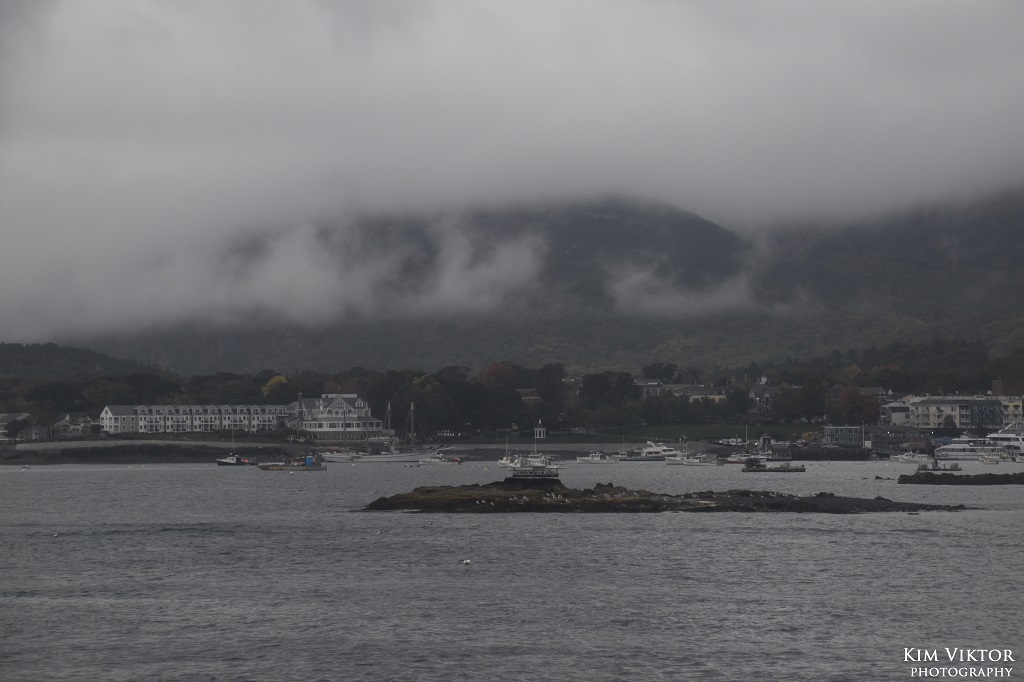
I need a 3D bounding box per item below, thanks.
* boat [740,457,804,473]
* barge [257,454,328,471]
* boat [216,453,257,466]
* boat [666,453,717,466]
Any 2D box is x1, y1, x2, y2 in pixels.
[{"bbox_3d":[72.630,34.410,1003.000,17.780,4.110,5.500,0,-1,0],"label":"boat"},{"bbox_3d":[-61.930,34.360,1020.000,19.630,4.600,7.000,0,-1,0],"label":"barge"},{"bbox_3d":[-82.930,35.750,1090.000,12.530,3.890,4.000,0,-1,0],"label":"boat"},{"bbox_3d":[54.180,35.770,1090.000,16.000,3.920,4.600,0,-1,0],"label":"boat"}]

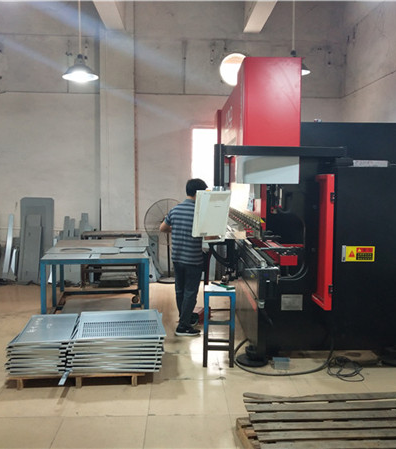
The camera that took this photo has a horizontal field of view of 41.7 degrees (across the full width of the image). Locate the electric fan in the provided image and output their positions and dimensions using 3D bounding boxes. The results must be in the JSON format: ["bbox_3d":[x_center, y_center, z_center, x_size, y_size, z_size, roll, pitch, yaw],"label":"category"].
[{"bbox_3d":[-0.487,0.252,8.471,0.750,1.370,0.450,0,6,-5],"label":"electric fan"}]

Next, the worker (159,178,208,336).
[{"bbox_3d":[-0.117,0.344,5.809,0.540,1.700,0.400,4,7,36],"label":"worker"}]

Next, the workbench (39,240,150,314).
[{"bbox_3d":[-1.312,0.698,6.890,1.220,0.780,1.850,-1,6,-9],"label":"workbench"}]

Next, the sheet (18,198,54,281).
[{"bbox_3d":[-2.617,0.252,8.436,0.560,1.385,0.030,0,-5,-2],"label":"sheet"}]

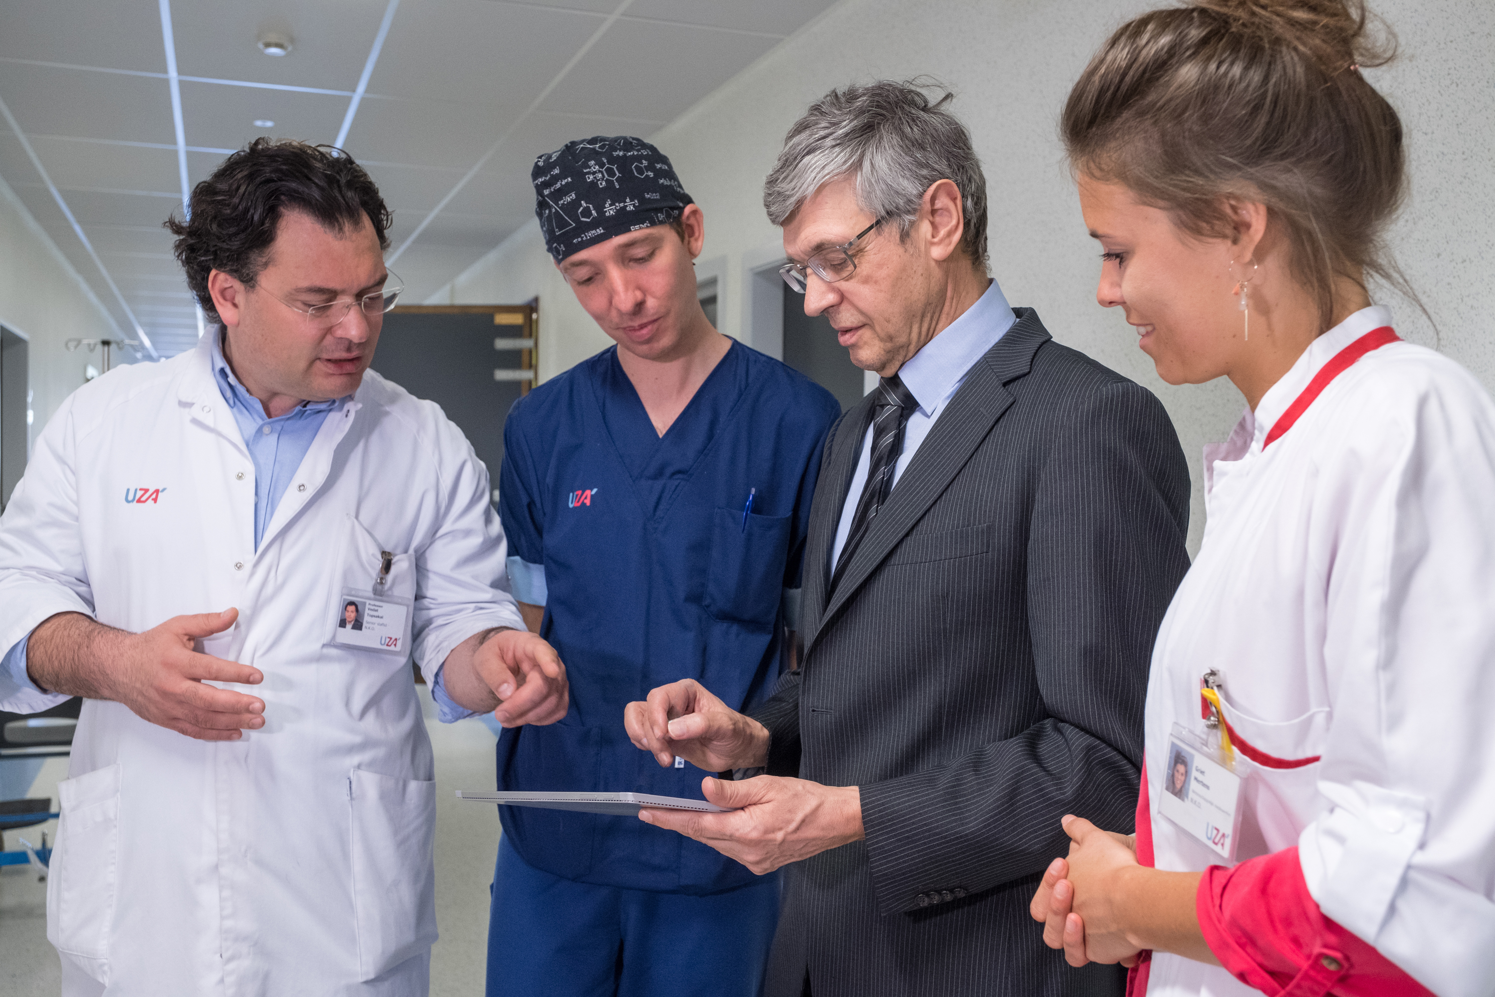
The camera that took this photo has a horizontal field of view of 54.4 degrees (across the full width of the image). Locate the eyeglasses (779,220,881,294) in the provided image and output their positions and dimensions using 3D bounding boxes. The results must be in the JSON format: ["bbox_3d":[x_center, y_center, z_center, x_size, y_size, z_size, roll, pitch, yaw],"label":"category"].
[{"bbox_3d":[0.106,-0.233,1.300,0.140,0.043,0.140,-38,15,-20],"label":"eyeglasses"}]

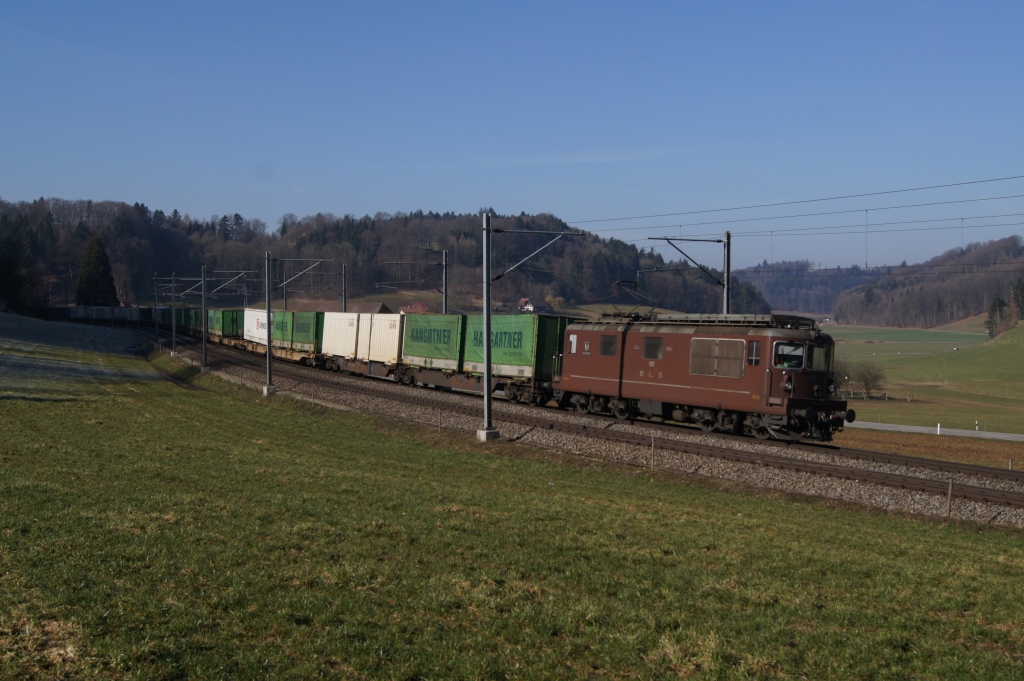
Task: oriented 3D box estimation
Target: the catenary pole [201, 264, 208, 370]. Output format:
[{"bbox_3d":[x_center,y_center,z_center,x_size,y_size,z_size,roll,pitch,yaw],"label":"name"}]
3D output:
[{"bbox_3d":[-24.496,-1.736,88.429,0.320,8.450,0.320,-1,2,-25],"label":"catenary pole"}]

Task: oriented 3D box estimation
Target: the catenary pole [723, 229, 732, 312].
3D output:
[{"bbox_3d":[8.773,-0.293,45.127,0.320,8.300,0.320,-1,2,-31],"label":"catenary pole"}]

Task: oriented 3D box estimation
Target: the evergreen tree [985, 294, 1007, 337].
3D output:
[{"bbox_3d":[201.074,-9.960,460.000,9.300,18.300,9.000,0,2,0],"label":"evergreen tree"}]

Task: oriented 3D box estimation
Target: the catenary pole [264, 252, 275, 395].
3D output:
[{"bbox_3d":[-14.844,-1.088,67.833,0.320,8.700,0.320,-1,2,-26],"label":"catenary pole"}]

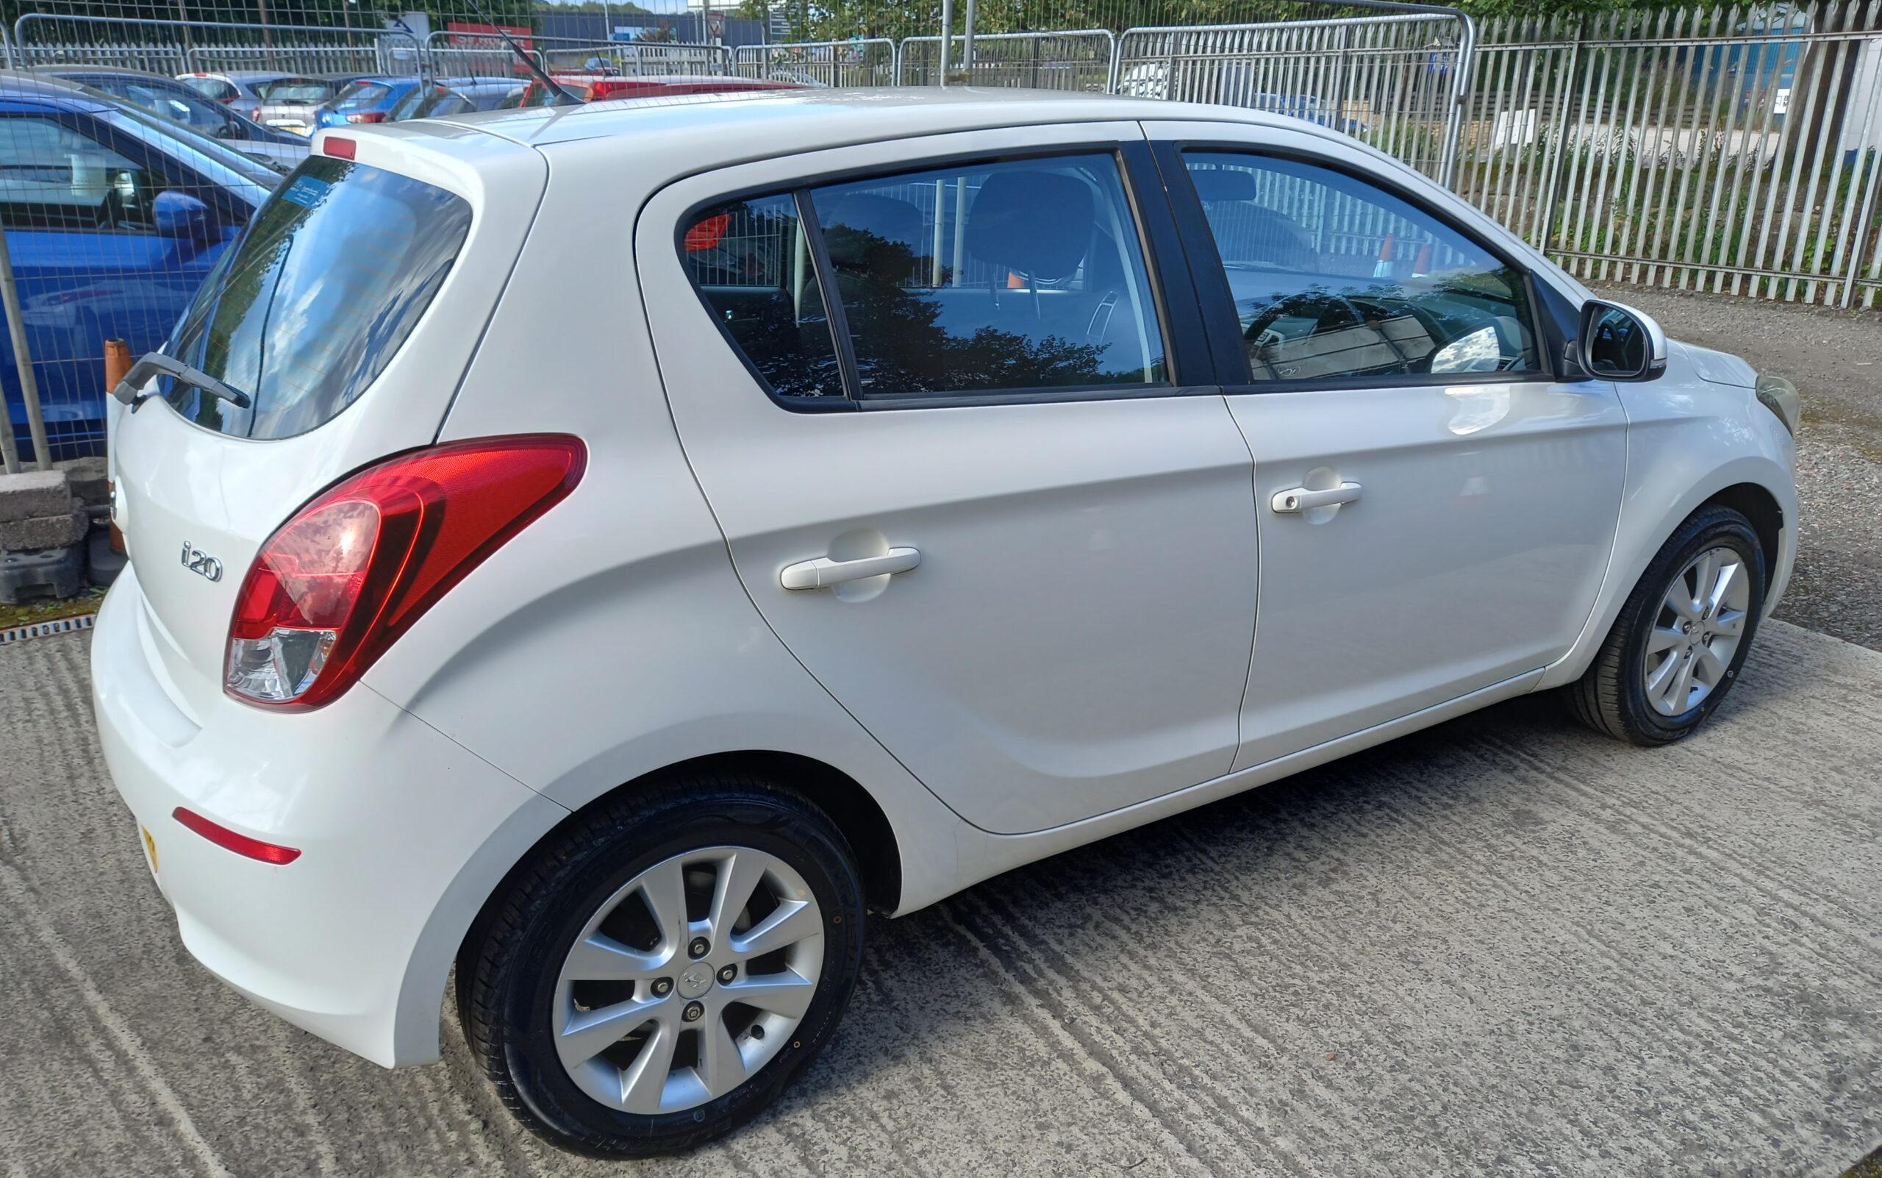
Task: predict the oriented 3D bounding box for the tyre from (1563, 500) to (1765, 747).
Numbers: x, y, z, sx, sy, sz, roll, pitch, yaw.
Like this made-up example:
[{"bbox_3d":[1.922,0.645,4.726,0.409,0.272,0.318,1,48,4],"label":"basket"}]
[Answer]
[{"bbox_3d":[1.740,0.079,3.280,0.600,0.600,0.195,-12,22,-30],"label":"tyre"}]

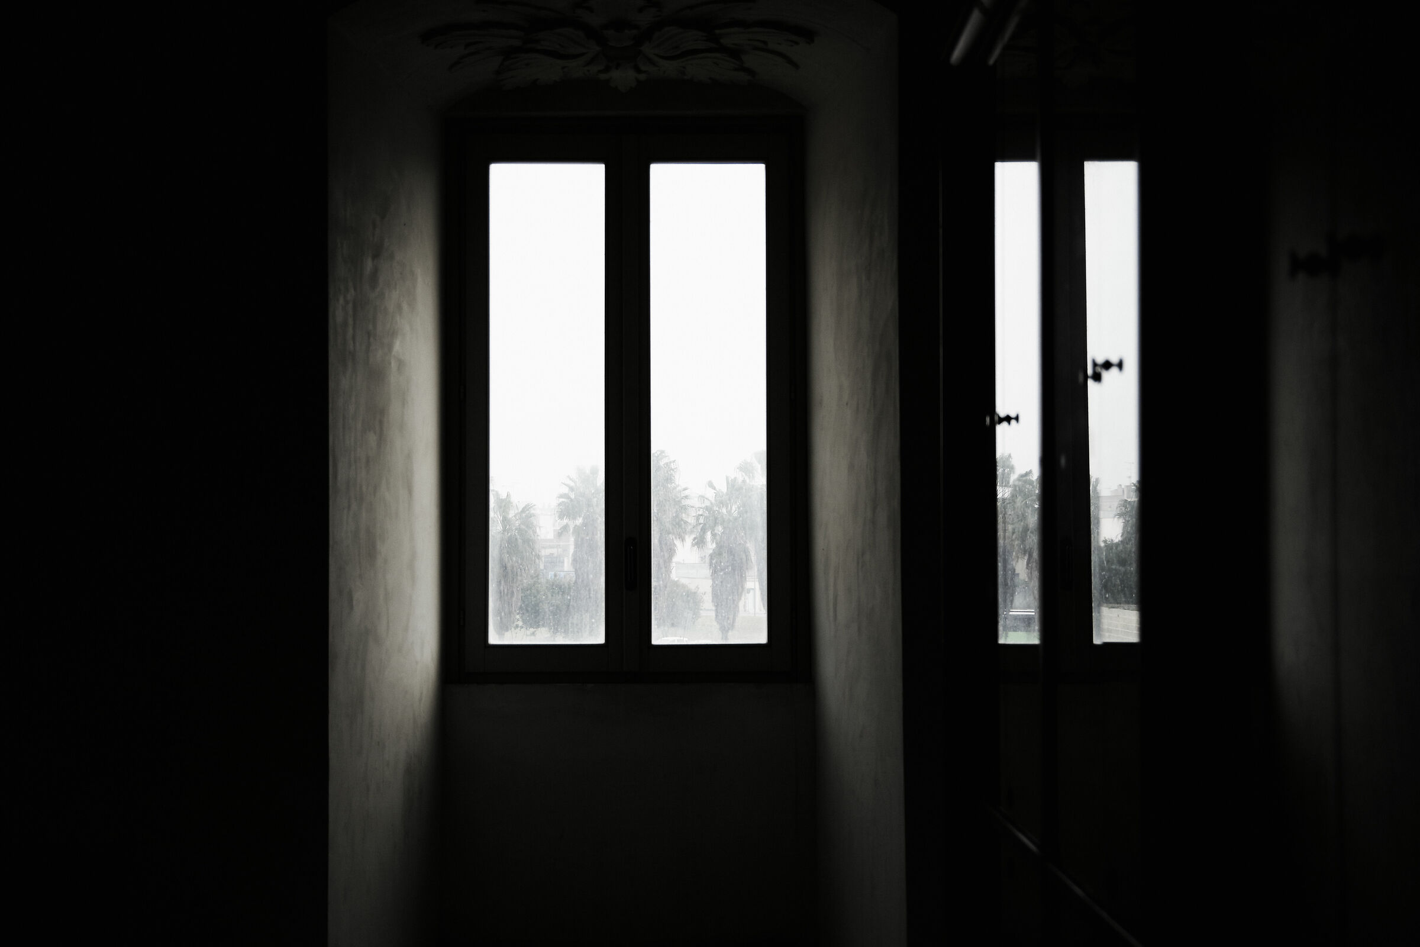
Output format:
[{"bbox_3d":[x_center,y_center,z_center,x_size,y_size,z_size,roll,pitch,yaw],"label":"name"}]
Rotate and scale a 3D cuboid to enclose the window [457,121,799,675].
[{"bbox_3d":[-0.272,-0.249,7.130,1.150,1.850,0.100,0,-2,0],"label":"window"}]

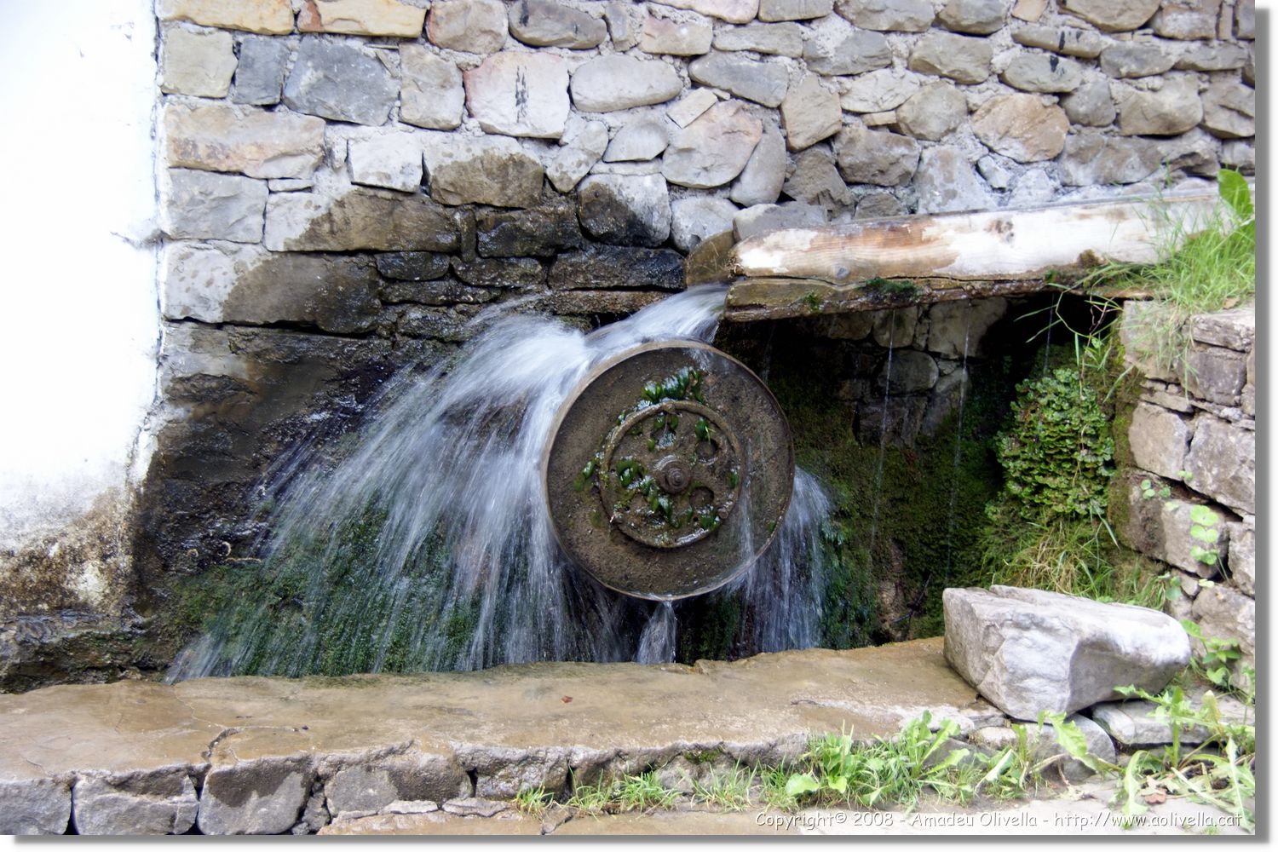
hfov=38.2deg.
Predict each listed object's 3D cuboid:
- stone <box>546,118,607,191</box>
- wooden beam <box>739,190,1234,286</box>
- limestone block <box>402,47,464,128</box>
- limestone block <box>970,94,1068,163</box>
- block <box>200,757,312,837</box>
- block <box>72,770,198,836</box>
[{"bbox_3d":[-0.179,-0.725,4.908,0.167,0.187,0.130,1,9,-16],"label":"stone"},{"bbox_3d":[0.911,-0.490,4.966,1.442,0.185,0.200,-5,11,-15],"label":"wooden beam"},{"bbox_3d":[-0.563,-0.896,4.921,0.164,0.212,0.200,-1,8,-14],"label":"limestone block"},{"bbox_3d":[1.050,-0.860,5.337,0.295,0.189,0.220,-1,8,-14],"label":"limestone block"},{"bbox_3d":[-0.856,0.789,4.082,0.235,0.186,0.220,-1,8,-14],"label":"block"},{"bbox_3d":[-1.112,0.805,4.064,0.251,0.156,0.200,1,9,-16],"label":"block"}]

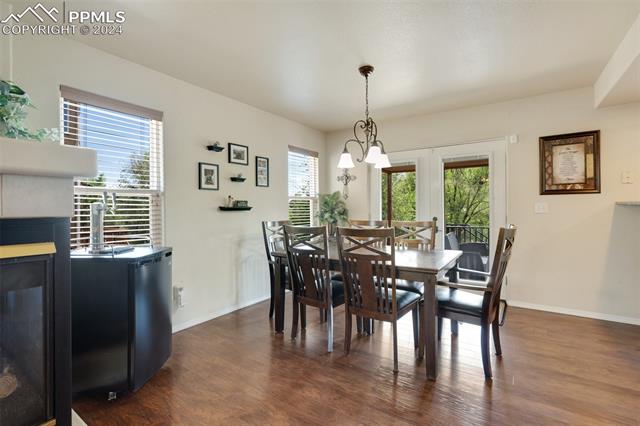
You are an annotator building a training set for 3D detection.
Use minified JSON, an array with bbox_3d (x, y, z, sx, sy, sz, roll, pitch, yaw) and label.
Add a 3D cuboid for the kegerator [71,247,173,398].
[{"bbox_3d":[-1.412,0.728,2.010,0.570,0.880,0.480,0,1,3],"label":"kegerator"}]

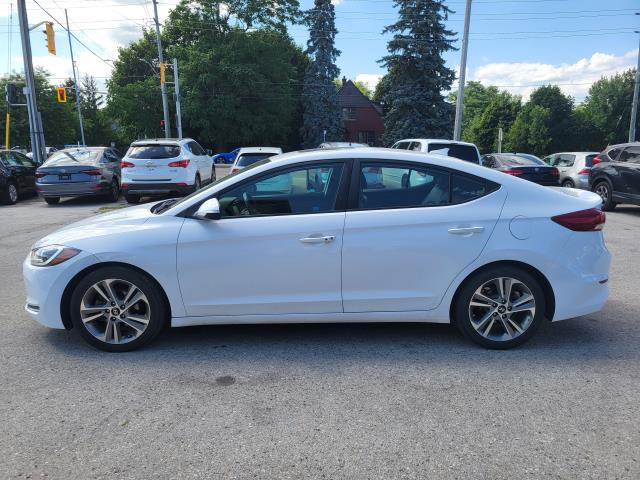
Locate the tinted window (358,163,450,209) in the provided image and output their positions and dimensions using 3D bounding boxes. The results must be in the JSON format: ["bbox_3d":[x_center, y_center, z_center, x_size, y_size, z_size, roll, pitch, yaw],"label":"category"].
[{"bbox_3d":[0.593,-0.387,3.355,0.660,0.320,0.050,0,-2,-1],"label":"tinted window"}]

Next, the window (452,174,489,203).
[{"bbox_3d":[1.052,-0.349,3.338,0.260,0.210,0.040,0,-8,-2],"label":"window"}]

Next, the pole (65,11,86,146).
[{"bbox_3d":[-17.391,-10.590,34.668,0.300,11.300,0.300,0,10,0],"label":"pole"}]

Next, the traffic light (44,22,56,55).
[{"bbox_3d":[-10.064,-7.509,17.951,0.400,1.100,0.600,-2,11,-14],"label":"traffic light"}]

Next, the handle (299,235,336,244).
[{"bbox_3d":[-0.015,-0.011,3.227,0.240,0.050,0.055,0,10,-2],"label":"handle"}]

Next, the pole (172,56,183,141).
[{"bbox_3d":[-7.394,-6.334,25.276,0.240,6.200,0.240,0,10,0],"label":"pole"}]

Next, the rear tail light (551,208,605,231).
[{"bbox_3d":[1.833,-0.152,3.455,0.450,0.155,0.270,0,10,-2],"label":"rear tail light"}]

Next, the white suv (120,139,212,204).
[{"bbox_3d":[-4.290,-2.076,14.237,1.880,1.690,4.690,0,10,-3],"label":"white suv"}]

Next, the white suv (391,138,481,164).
[{"bbox_3d":[3.338,-2.271,15.386,1.870,1.760,4.700,-1,10,-4],"label":"white suv"}]

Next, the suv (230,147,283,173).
[{"bbox_3d":[-1.878,-2.310,16.193,1.780,1.550,4.300,-1,10,-4],"label":"suv"}]

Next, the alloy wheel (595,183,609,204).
[{"bbox_3d":[6.972,-1.085,11.721,0.210,0.490,0.490,-1,10,-5],"label":"alloy wheel"}]

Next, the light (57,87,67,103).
[{"bbox_3d":[-19.408,-10.834,36.161,0.620,1.060,0.350,-3,11,-19],"label":"light"}]

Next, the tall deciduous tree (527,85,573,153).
[{"bbox_3d":[21.009,-10.395,43.845,4.600,7.600,4.600,0,10,0],"label":"tall deciduous tree"}]

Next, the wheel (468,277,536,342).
[{"bbox_3d":[1.283,0.477,3.462,0.465,0.465,0.200,0,10,-1],"label":"wheel"}]

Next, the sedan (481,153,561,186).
[{"bbox_3d":[6.336,-2.295,16.837,1.820,1.440,4.720,-1,10,-5],"label":"sedan"}]

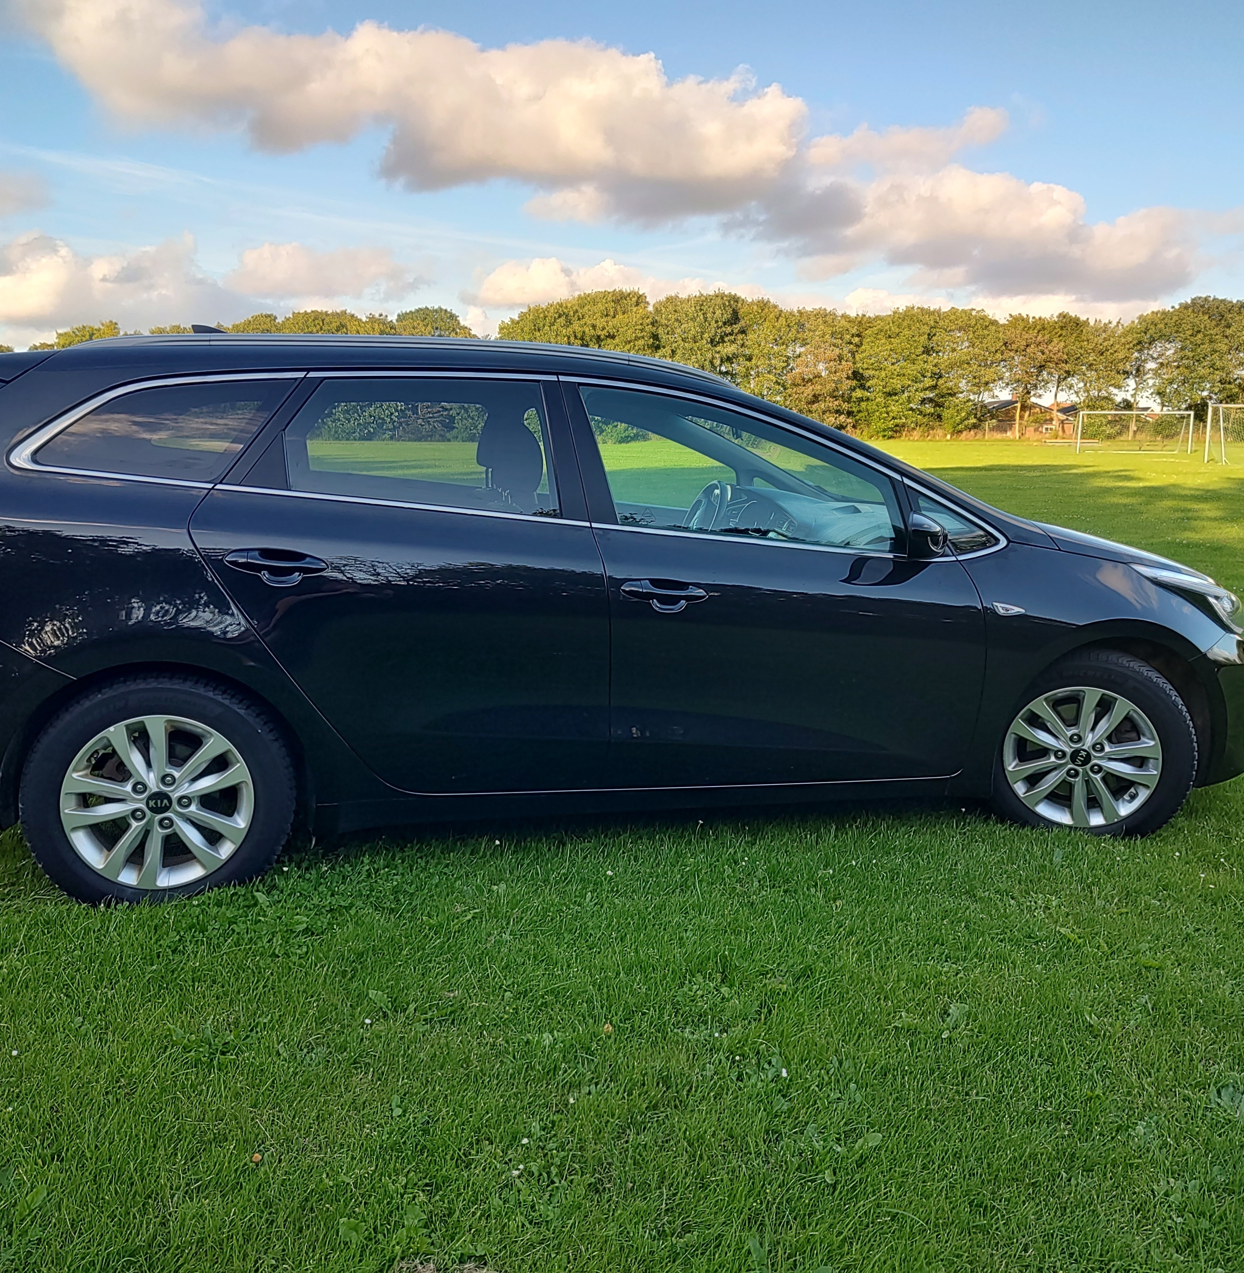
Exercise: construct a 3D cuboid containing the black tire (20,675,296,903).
[{"bbox_3d":[-1.148,0.389,2.837,0.626,0.624,0.212,-1,11,-14],"label":"black tire"}]

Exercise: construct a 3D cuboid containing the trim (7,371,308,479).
[{"bbox_3d":[-1.110,-0.505,2.733,0.672,0.313,0.070,0,-16,-10],"label":"trim"}]

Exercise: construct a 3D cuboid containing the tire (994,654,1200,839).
[{"bbox_3d":[1.402,0.343,3.458,0.630,0.630,0.210,4,13,19],"label":"tire"}]

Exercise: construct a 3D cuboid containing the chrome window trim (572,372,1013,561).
[{"bbox_3d":[0.490,-0.462,3.159,1.314,0.521,0.110,-2,-14,-18],"label":"chrome window trim"}]

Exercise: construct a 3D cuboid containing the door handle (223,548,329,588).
[{"bbox_3d":[-0.825,-0.167,2.707,0.243,0.090,0.060,-1,7,-14],"label":"door handle"}]

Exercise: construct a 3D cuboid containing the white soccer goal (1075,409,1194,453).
[{"bbox_3d":[25.479,-10.189,56.485,5.200,2.100,1.804,2,11,11],"label":"white soccer goal"}]

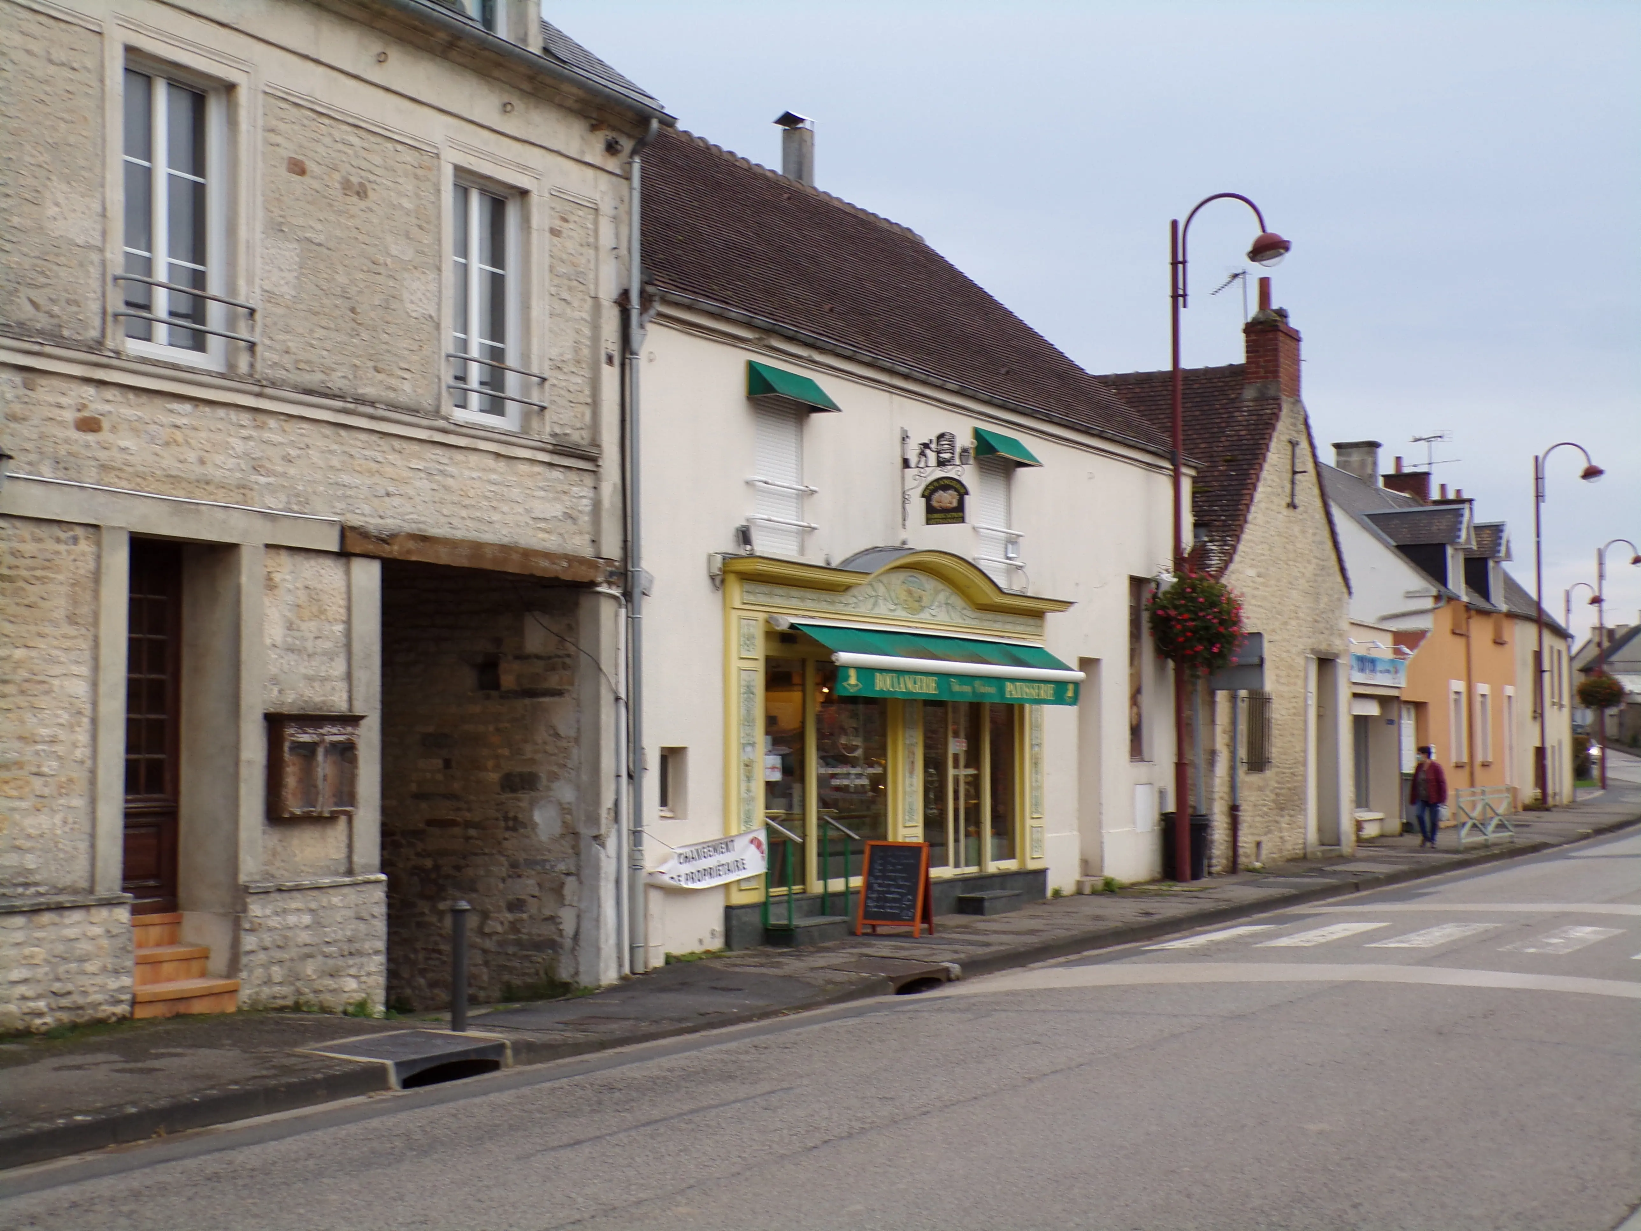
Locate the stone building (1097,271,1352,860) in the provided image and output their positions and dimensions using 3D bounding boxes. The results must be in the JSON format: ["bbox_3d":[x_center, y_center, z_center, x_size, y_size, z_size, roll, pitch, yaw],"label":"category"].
[{"bbox_3d":[3.631,-0.605,35.175,7.000,8.561,6.478,-2,-4,29],"label":"stone building"}]

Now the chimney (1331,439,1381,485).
[{"bbox_3d":[11.275,-3.183,48.872,0.950,1.050,0.800,-2,-4,29],"label":"chimney"}]

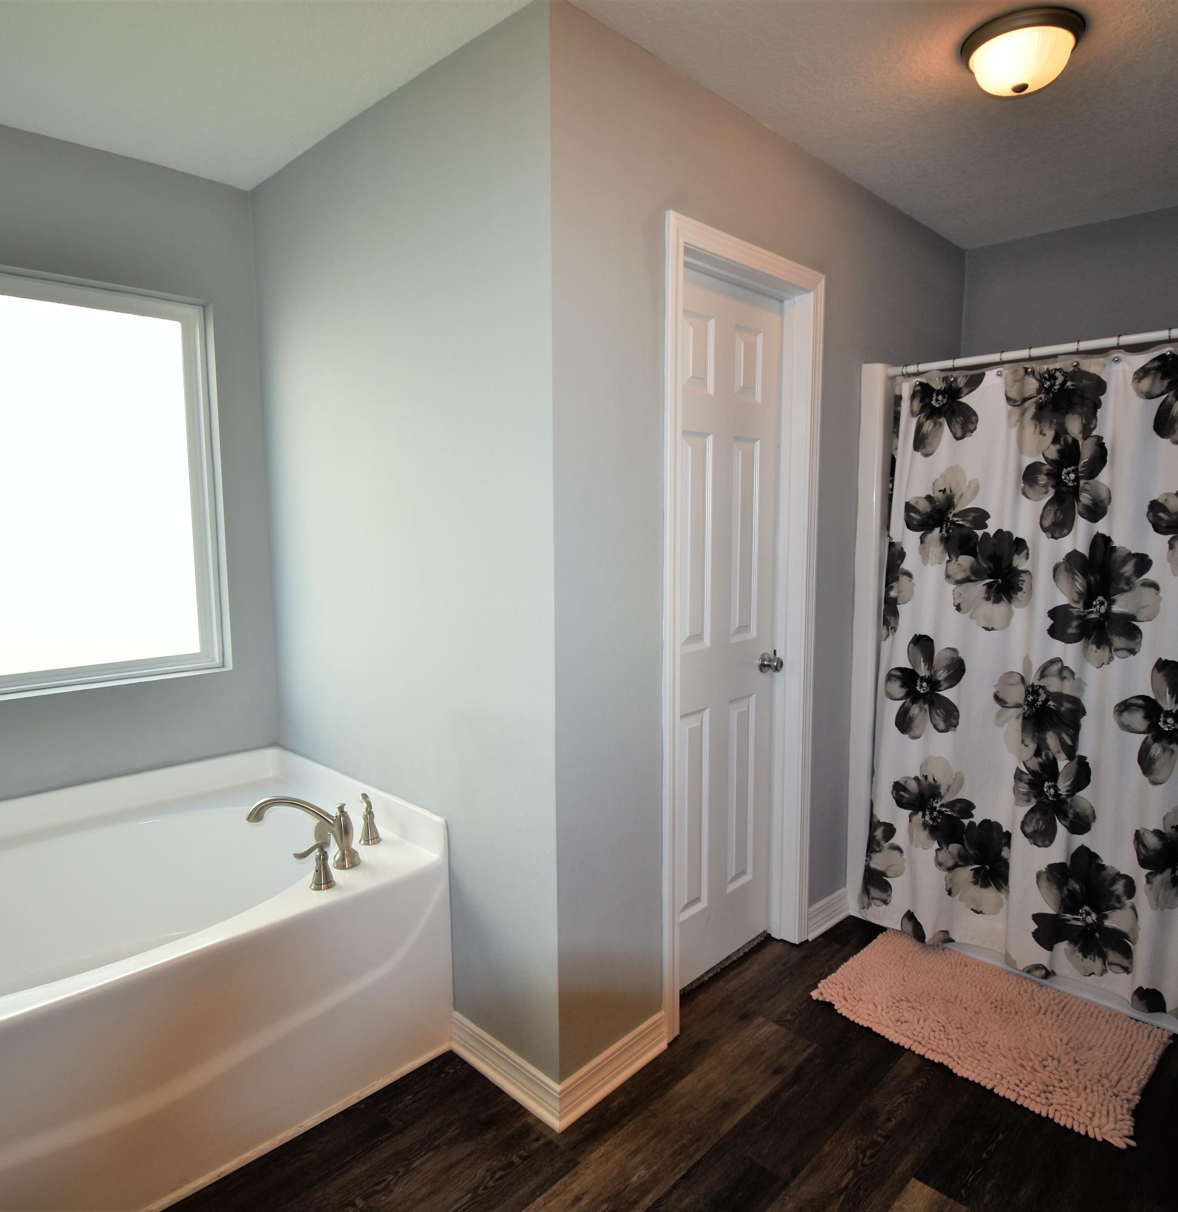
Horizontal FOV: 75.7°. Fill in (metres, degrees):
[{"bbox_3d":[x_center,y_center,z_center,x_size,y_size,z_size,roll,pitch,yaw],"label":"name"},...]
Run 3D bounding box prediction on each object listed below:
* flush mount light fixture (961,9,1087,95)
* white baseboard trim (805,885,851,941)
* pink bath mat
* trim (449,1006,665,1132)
[{"bbox_3d":[0.969,-1.209,1.703,0.245,0.106,0.245,-7,9,-44],"label":"flush mount light fixture"},{"bbox_3d":[0.835,1.059,2.625,0.250,0.120,0.016,-7,9,-44],"label":"white baseboard trim"},{"bbox_3d":[1.109,1.155,2.144,0.493,0.030,0.796,-7,9,-44],"label":"pink bath mat"},{"bbox_3d":[-0.079,1.132,2.030,0.393,0.120,0.423,-7,9,-44],"label":"trim"}]

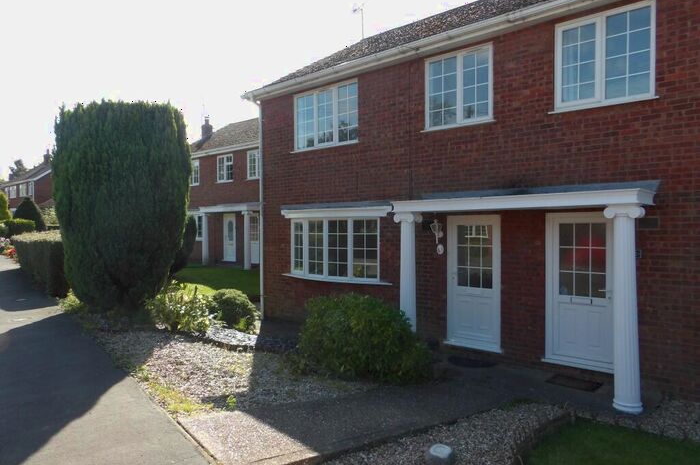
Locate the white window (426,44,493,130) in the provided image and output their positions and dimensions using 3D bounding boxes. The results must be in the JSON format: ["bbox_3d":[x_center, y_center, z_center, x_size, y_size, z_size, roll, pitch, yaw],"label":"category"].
[{"bbox_3d":[1.717,-2.285,7.725,1.180,1.200,0.110,0,1,40],"label":"white window"}]

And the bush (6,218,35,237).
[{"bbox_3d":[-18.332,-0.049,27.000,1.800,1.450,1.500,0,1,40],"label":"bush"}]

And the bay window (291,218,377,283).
[{"bbox_3d":[-0.412,0.297,9.351,2.250,1.200,0.360,0,1,40],"label":"bay window"}]

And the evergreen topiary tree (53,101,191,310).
[{"bbox_3d":[-5.013,-0.562,10.600,2.700,4.300,2.650,0,1,40],"label":"evergreen topiary tree"}]

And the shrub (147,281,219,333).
[{"bbox_3d":[-3.244,1.443,9.400,1.350,0.970,1.250,-1,1,-19],"label":"shrub"}]

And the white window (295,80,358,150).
[{"bbox_3d":[-0.507,-2.304,9.722,1.770,1.200,0.110,0,1,41],"label":"white window"}]

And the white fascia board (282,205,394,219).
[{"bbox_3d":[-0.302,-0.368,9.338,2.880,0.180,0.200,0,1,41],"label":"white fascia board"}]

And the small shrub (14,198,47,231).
[{"bbox_3d":[-17.776,-0.389,27.000,2.000,3.000,2.000,-1,1,-33],"label":"small shrub"}]

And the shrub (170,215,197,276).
[{"bbox_3d":[-5.760,0.420,16.300,1.250,2.150,1.250,-1,1,-19],"label":"shrub"}]

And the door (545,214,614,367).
[{"bbox_3d":[3.123,0.784,6.582,0.930,2.080,0.110,0,1,41],"label":"door"}]

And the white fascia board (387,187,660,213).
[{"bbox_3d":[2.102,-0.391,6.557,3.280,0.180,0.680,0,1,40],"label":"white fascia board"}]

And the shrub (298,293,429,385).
[{"bbox_3d":[0.240,1.456,7.500,2.050,1.180,1.750,0,1,40],"label":"shrub"}]

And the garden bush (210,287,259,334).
[{"bbox_3d":[-2.249,1.462,9.450,0.900,0.860,0.870,0,1,0],"label":"garden bush"}]

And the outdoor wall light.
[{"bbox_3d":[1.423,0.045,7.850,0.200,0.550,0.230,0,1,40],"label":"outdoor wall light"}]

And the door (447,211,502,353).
[{"bbox_3d":[1.935,0.777,7.629,0.920,2.080,0.110,0,1,41],"label":"door"}]

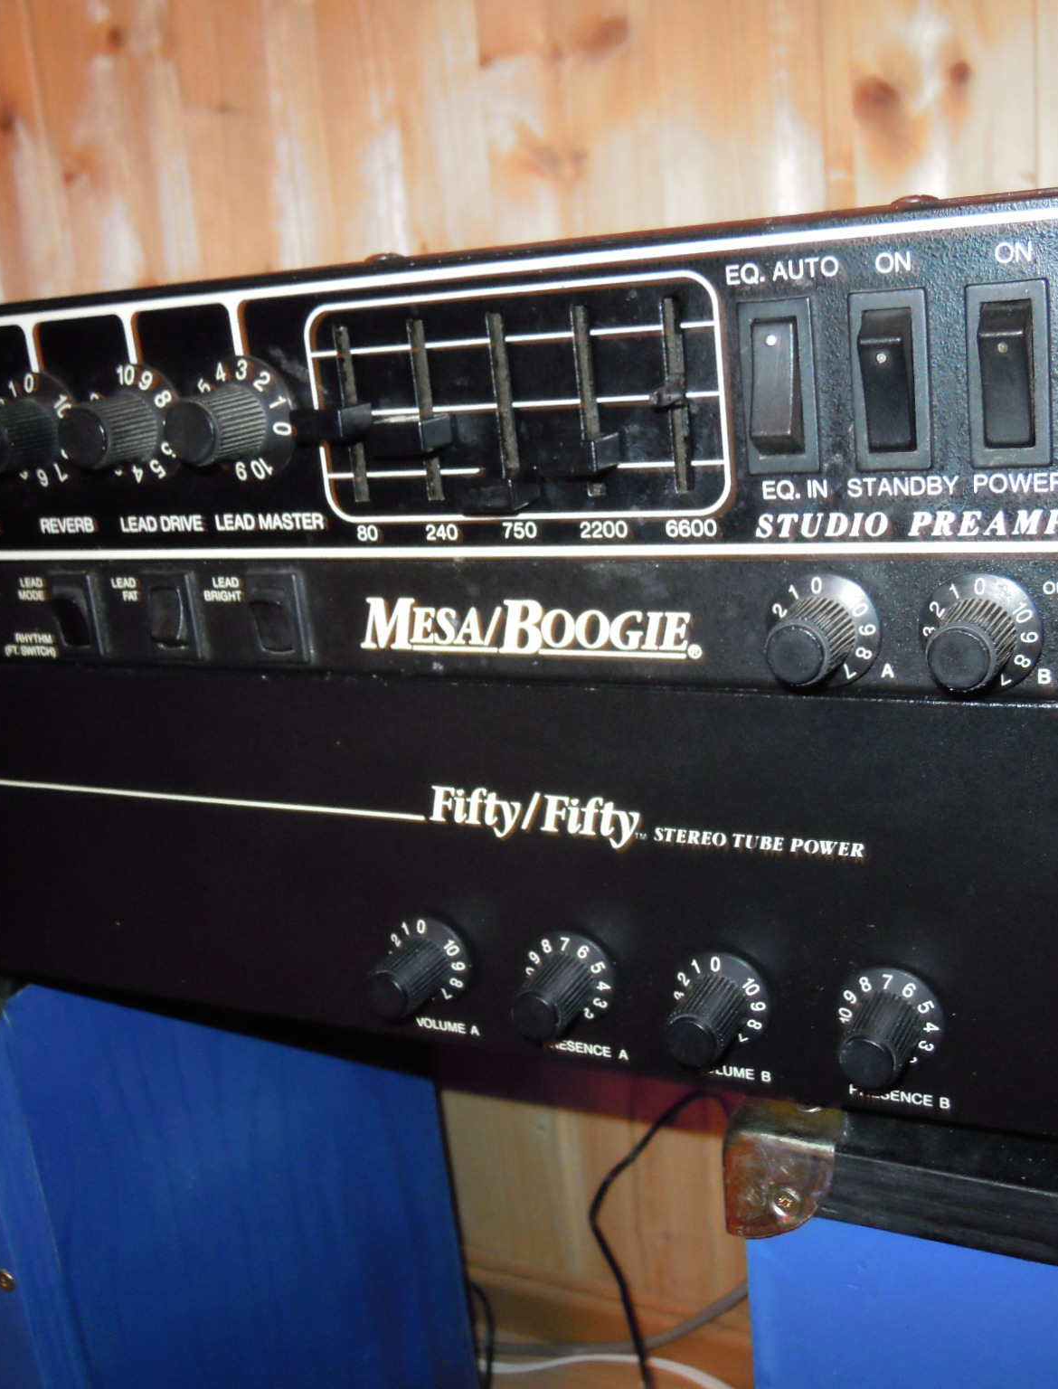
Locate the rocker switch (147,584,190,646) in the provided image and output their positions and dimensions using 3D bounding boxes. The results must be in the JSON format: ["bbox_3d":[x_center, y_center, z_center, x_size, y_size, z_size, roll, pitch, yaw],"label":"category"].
[{"bbox_3d":[-0.087,-0.018,0.358,0.009,0.015,0.005,2,18,27],"label":"rocker switch"}]

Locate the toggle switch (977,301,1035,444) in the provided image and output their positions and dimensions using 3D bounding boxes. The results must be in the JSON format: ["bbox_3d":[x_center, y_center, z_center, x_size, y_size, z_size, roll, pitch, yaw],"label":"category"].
[{"bbox_3d":[0.081,-0.054,0.254,0.009,0.025,0.007,2,17,27],"label":"toggle switch"}]

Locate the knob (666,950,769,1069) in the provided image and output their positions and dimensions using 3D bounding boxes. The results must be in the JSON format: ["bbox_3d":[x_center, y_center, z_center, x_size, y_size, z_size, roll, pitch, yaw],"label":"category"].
[{"bbox_3d":[0.038,0.068,0.315,0.022,0.022,0.019,2,18,27],"label":"knob"}]

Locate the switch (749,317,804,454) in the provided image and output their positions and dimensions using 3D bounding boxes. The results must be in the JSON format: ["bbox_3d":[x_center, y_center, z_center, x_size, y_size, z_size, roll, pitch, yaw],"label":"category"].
[{"bbox_3d":[0.045,-0.056,0.275,0.008,0.025,0.007,2,18,27],"label":"switch"}]

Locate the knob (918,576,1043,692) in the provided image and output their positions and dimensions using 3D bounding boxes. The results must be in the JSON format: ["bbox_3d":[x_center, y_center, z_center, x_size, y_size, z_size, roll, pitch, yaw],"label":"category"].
[{"bbox_3d":[0.078,-0.009,0.263,0.022,0.022,0.019,2,17,27],"label":"knob"}]

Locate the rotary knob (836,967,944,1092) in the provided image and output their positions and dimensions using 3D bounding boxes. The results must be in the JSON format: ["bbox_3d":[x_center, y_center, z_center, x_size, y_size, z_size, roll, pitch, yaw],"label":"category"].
[{"bbox_3d":[0.069,0.067,0.293,0.022,0.022,0.019,2,17,27],"label":"rotary knob"}]

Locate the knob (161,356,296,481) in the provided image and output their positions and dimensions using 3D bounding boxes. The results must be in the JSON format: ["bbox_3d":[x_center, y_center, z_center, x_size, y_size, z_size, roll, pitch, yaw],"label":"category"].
[{"bbox_3d":[-0.066,-0.057,0.320,0.028,0.028,0.019,2,17,27],"label":"knob"}]

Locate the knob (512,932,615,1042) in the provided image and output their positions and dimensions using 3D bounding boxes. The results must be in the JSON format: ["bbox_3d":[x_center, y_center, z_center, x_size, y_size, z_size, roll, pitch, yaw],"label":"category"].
[{"bbox_3d":[0.006,0.067,0.331,0.022,0.022,0.019,2,18,27],"label":"knob"}]

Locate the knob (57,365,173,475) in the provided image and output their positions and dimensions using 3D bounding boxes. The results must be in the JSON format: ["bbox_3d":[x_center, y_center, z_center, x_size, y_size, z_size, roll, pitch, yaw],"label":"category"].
[{"bbox_3d":[-0.094,-0.059,0.340,0.028,0.028,0.019,2,18,27],"label":"knob"}]

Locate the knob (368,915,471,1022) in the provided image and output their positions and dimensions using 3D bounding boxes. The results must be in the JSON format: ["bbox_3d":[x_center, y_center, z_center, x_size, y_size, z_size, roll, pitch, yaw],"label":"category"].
[{"bbox_3d":[-0.027,0.065,0.342,0.022,0.022,0.019,2,17,27],"label":"knob"}]

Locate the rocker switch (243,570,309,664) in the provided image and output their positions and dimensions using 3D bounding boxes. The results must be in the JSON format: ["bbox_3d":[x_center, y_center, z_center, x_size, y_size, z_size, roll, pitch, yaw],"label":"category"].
[{"bbox_3d":[-0.059,-0.017,0.345,0.015,0.021,0.005,2,18,27],"label":"rocker switch"}]

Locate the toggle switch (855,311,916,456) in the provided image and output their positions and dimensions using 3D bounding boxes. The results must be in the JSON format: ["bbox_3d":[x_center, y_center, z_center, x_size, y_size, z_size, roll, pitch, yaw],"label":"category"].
[{"bbox_3d":[0.063,-0.055,0.263,0.009,0.025,0.007,2,17,27],"label":"toggle switch"}]

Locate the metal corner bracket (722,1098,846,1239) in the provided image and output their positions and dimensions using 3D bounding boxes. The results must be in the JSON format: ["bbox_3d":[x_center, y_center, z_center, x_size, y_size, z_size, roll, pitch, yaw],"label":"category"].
[{"bbox_3d":[0.059,0.100,0.325,0.025,0.025,0.030,2,18,27],"label":"metal corner bracket"}]

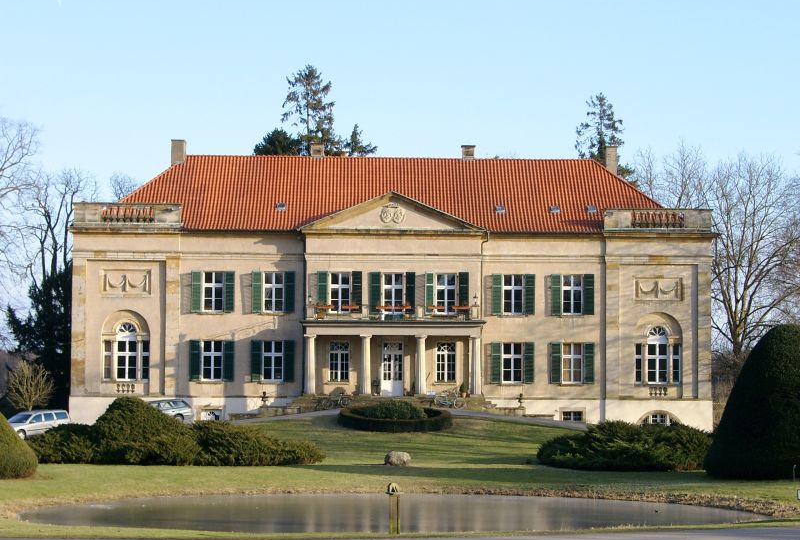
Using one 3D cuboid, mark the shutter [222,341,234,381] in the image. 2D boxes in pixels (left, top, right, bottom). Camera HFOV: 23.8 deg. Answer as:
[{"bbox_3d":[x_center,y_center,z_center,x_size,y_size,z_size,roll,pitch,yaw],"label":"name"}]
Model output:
[{"bbox_3d":[-9.455,5.026,104.663,0.610,2.280,0.060,0,-4,9],"label":"shutter"}]

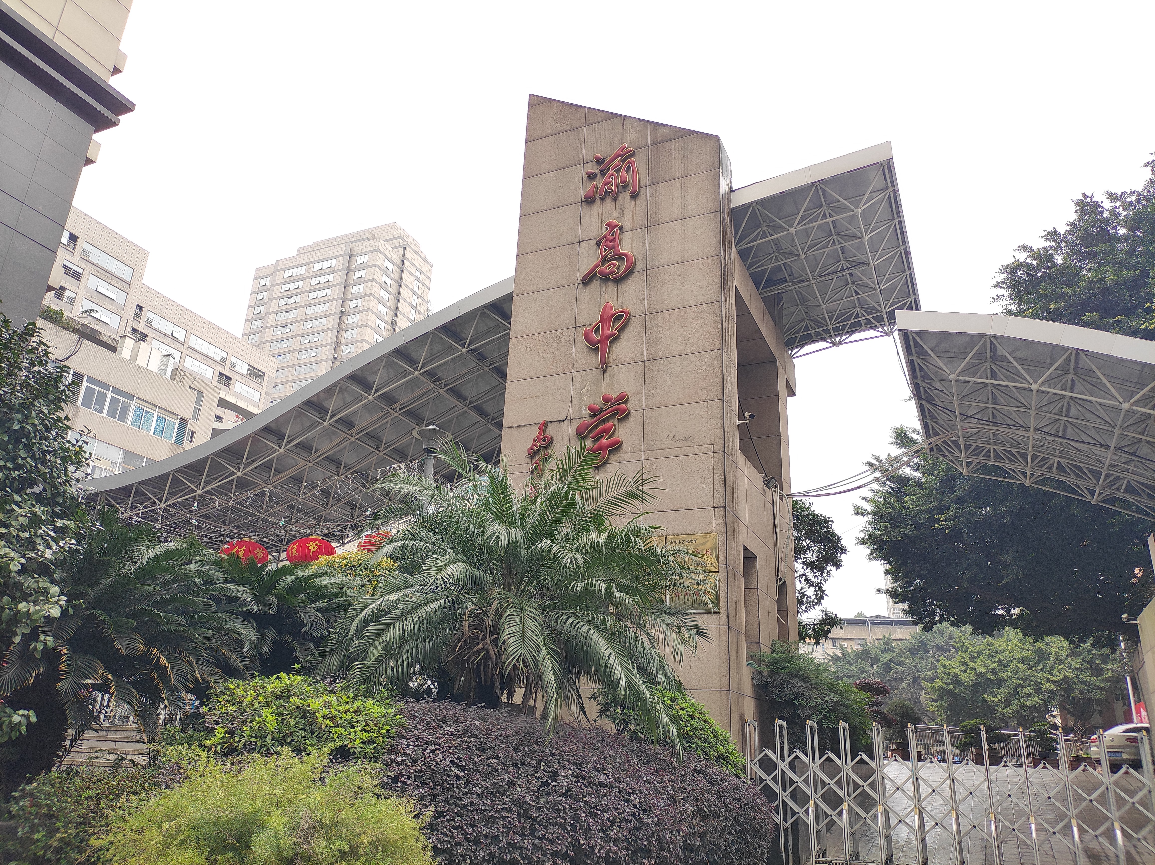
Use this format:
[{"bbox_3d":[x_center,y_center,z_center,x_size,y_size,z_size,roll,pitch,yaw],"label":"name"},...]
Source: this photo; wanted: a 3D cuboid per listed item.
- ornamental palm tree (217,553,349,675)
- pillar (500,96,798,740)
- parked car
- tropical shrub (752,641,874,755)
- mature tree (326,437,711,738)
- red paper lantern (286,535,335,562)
[{"bbox_3d":[-4.263,2.919,12.000,2.100,2.600,2.100,-7,-22,24],"label":"ornamental palm tree"},{"bbox_3d":[1.447,0.044,14.685,3.630,12.420,4.620,-7,-22,24],"label":"pillar"},{"bbox_3d":[18.787,10.234,26.871,4.650,1.470,1.800,12,-22,-24],"label":"parked car"},{"bbox_3d":[3.841,4.115,12.817,1.500,1.950,2.600,-7,-22,24],"label":"tropical shrub"},{"bbox_3d":[-0.724,1.931,9.500,4.300,3.650,4.200,-7,-22,24],"label":"mature tree"},{"bbox_3d":[-5.742,2.608,18.000,1.050,0.780,1.050,-7,-22,24],"label":"red paper lantern"}]

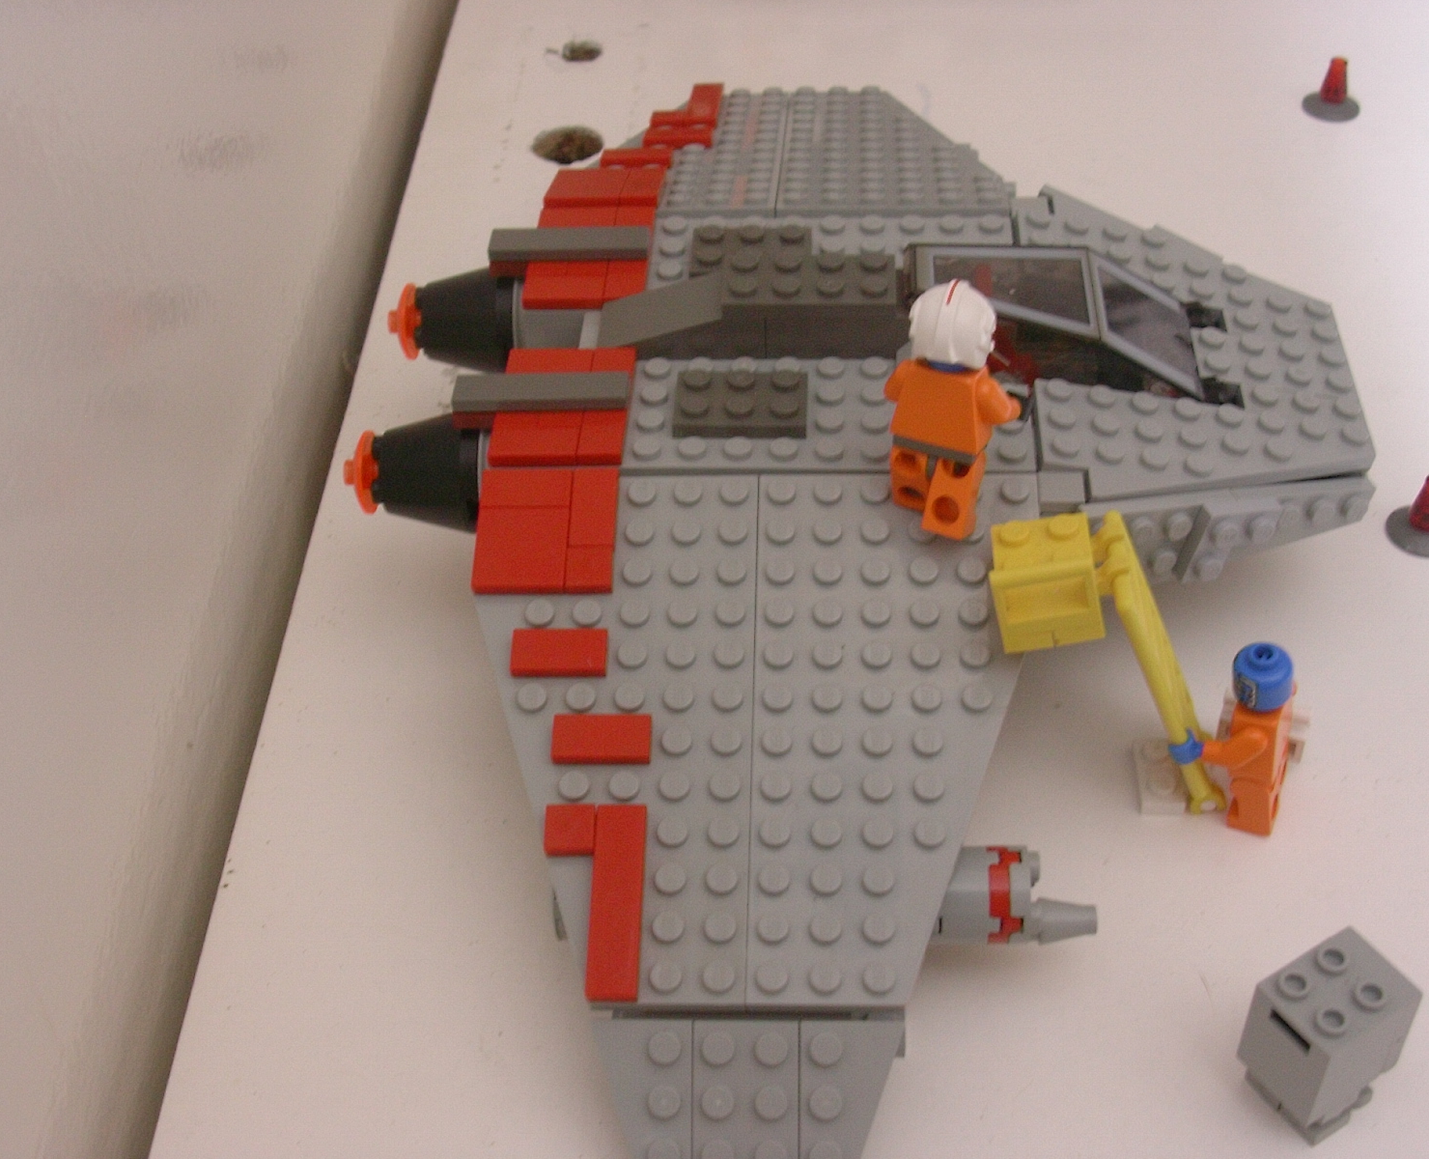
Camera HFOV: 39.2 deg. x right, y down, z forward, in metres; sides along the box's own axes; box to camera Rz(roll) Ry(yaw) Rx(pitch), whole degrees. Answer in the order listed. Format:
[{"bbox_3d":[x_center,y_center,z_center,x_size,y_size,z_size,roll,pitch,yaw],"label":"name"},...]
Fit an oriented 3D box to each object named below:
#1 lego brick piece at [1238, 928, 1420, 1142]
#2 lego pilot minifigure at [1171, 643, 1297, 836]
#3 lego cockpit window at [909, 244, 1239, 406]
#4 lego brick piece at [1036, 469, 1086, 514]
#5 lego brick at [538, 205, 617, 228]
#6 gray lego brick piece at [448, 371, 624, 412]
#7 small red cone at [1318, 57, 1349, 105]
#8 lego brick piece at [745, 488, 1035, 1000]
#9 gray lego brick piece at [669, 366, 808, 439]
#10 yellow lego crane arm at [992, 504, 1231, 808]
[{"bbox_3d":[0.099,0.073,0.324,0.020,0.026,0.016,-25,49,-22],"label":"lego brick piece"},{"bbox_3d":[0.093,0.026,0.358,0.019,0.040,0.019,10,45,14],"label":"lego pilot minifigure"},{"bbox_3d":[0.064,-0.050,0.375,0.058,0.018,0.032,4,43,0],"label":"lego cockpit window"},{"bbox_3d":[0.060,-0.015,0.347,0.008,0.003,0.008,1,43,3],"label":"lego brick piece"},{"bbox_3d":[-0.028,-0.072,0.409,0.016,0.003,0.008,0,42,4],"label":"lego brick"},{"bbox_3d":[-0.031,-0.034,0.362,0.032,0.003,0.008,1,43,3],"label":"gray lego brick piece"},{"bbox_3d":[0.167,-0.134,0.541,0.008,0.011,0.008,1,43,4],"label":"small red cone"},{"bbox_3d":[0.030,0.023,0.323,0.048,0.005,0.096,0,57,4],"label":"lego brick piece"},{"bbox_3d":[0.005,-0.032,0.362,0.024,0.005,0.016,0,42,4],"label":"gray lego brick piece"},{"bbox_3d":[0.068,0.017,0.348,0.030,0.071,0.017,-16,36,10],"label":"yellow lego crane arm"}]

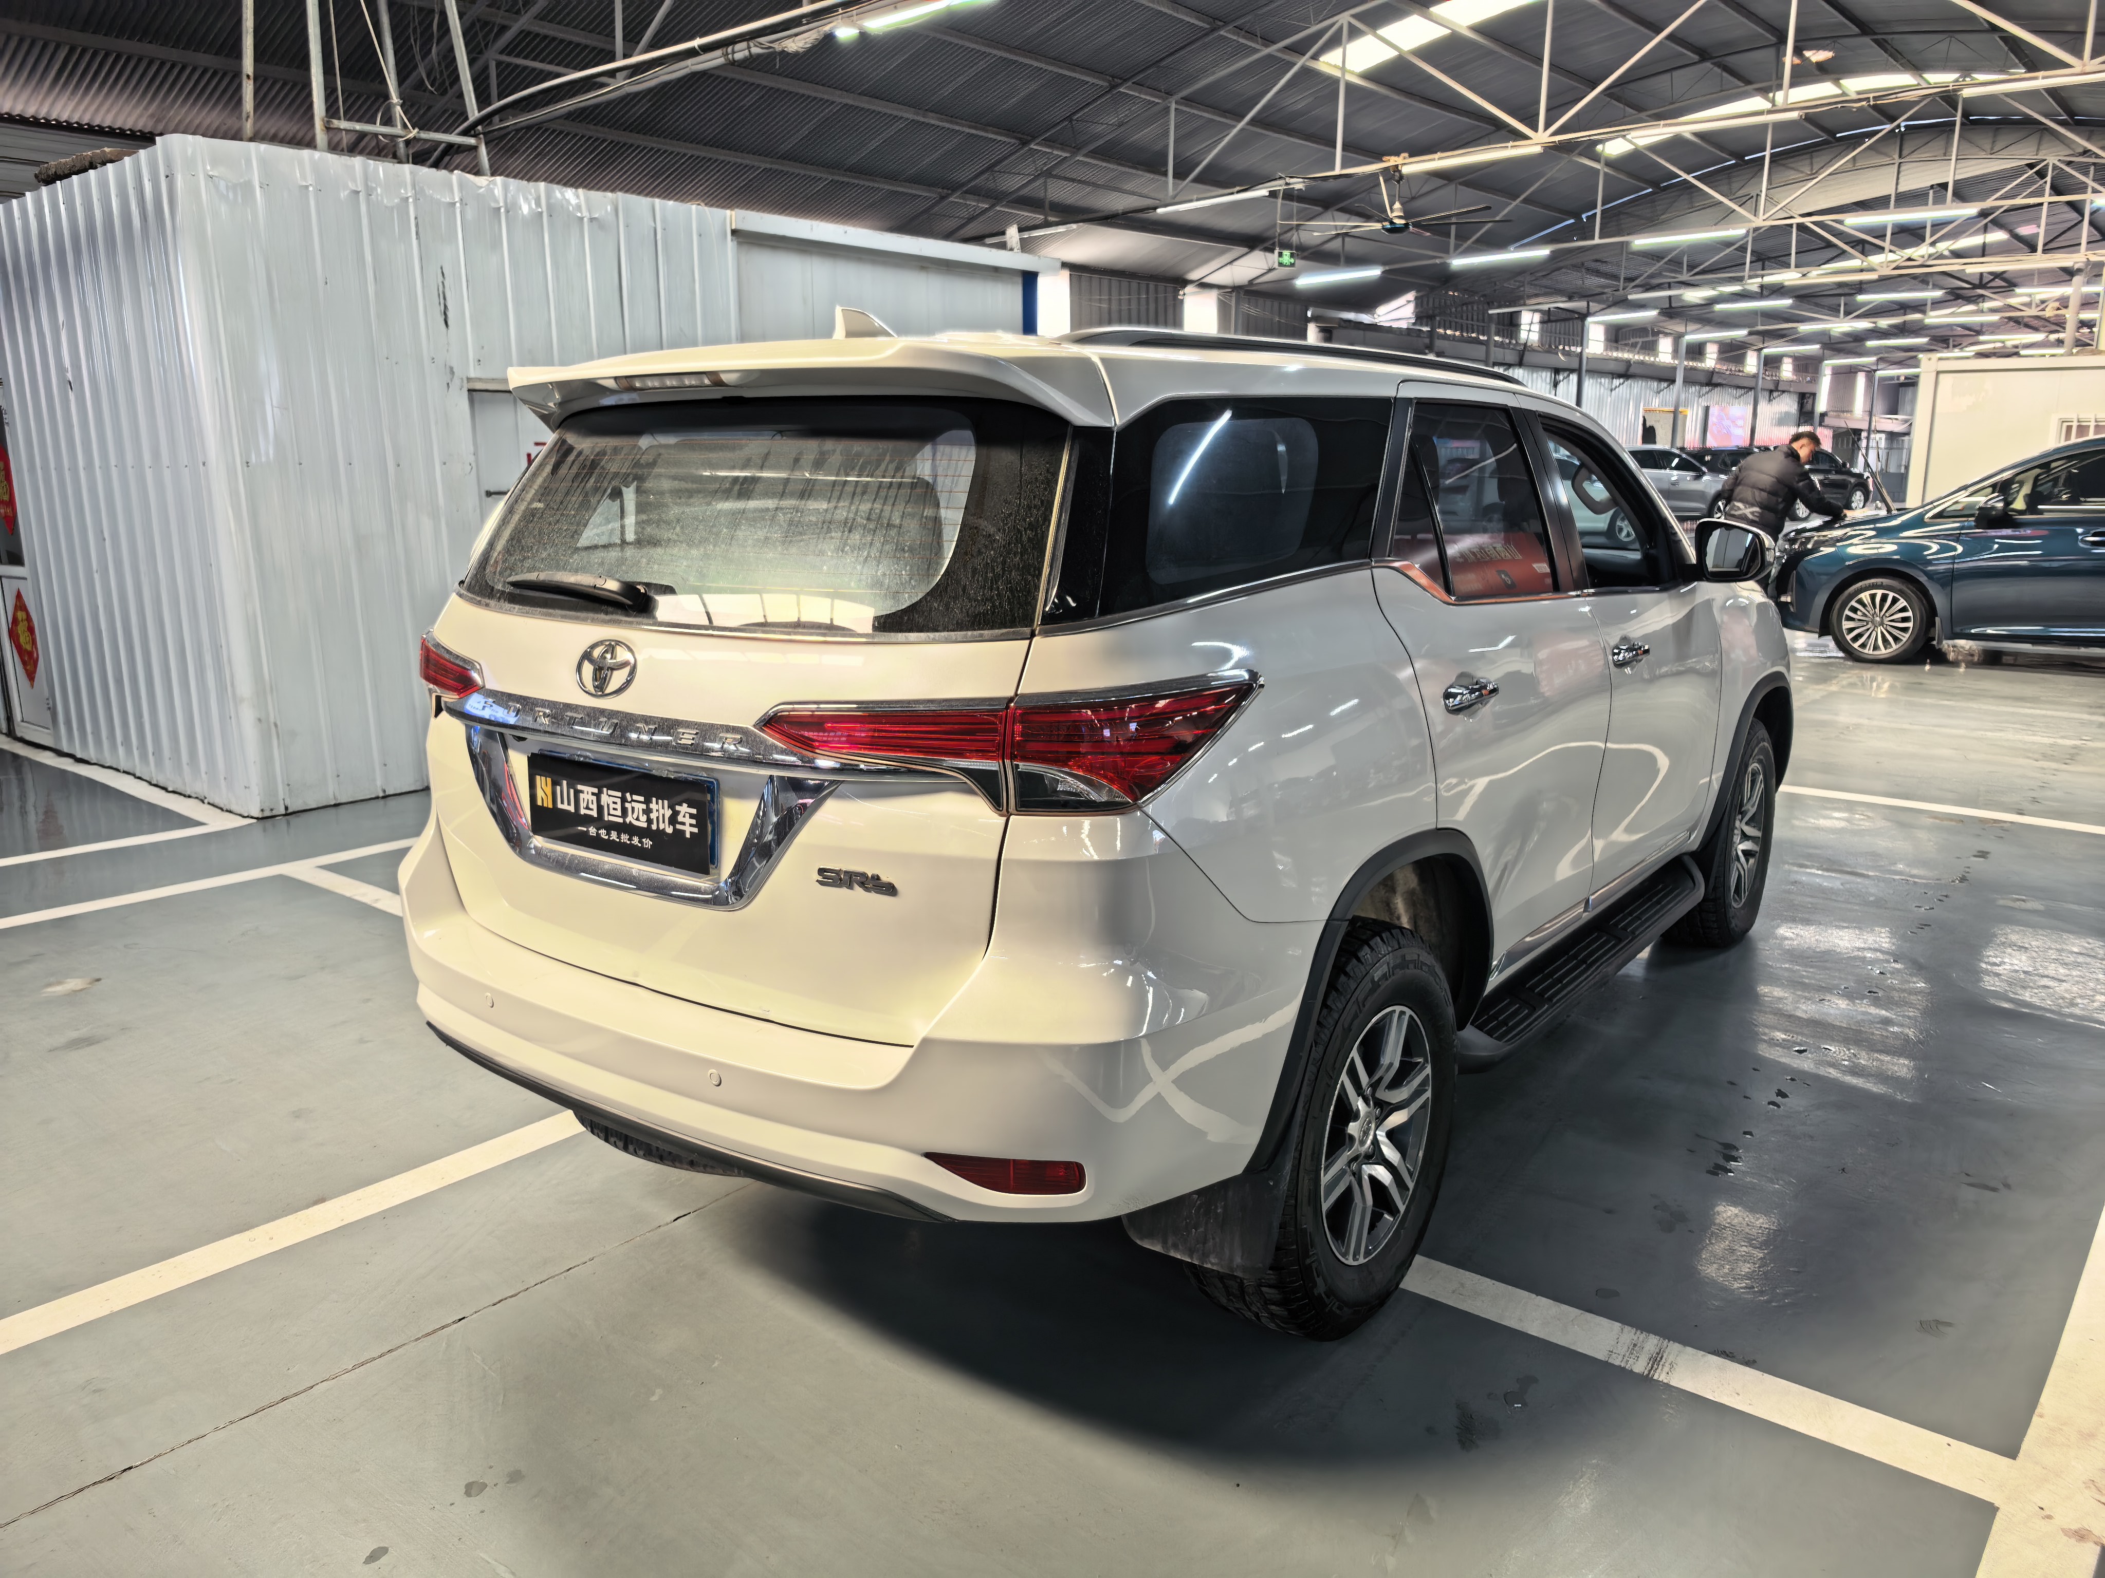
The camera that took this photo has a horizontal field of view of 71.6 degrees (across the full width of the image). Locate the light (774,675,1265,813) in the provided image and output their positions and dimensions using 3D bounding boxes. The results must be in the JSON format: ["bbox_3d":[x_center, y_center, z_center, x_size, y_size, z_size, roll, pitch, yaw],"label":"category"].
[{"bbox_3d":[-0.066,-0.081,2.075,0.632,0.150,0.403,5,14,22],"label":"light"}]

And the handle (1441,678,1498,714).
[{"bbox_3d":[0.764,-0.172,2.664,0.050,0.047,0.220,9,16,37],"label":"handle"}]

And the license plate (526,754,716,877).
[{"bbox_3d":[-0.685,0.035,2.287,0.450,0.142,0.020,9,12,37],"label":"license plate"}]

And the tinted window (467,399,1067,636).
[{"bbox_3d":[-0.563,-0.429,2.349,1.380,0.415,0.125,9,-23,37],"label":"tinted window"}]

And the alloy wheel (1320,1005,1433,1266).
[{"bbox_3d":[0.532,0.620,2.708,0.190,0.475,0.475,9,16,37],"label":"alloy wheel"}]

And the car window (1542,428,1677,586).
[{"bbox_3d":[1.408,-0.711,3.675,0.050,0.431,0.786,-12,2,39],"label":"car window"}]

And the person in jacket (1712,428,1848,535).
[{"bbox_3d":[6.047,-2.034,12.100,0.850,1.800,0.620,-4,13,-17],"label":"person in jacket"}]

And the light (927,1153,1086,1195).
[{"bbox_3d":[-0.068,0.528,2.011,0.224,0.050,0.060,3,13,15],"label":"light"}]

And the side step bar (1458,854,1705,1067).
[{"bbox_3d":[1.308,0.399,3.624,0.200,0.100,1.600,9,16,37],"label":"side step bar"}]

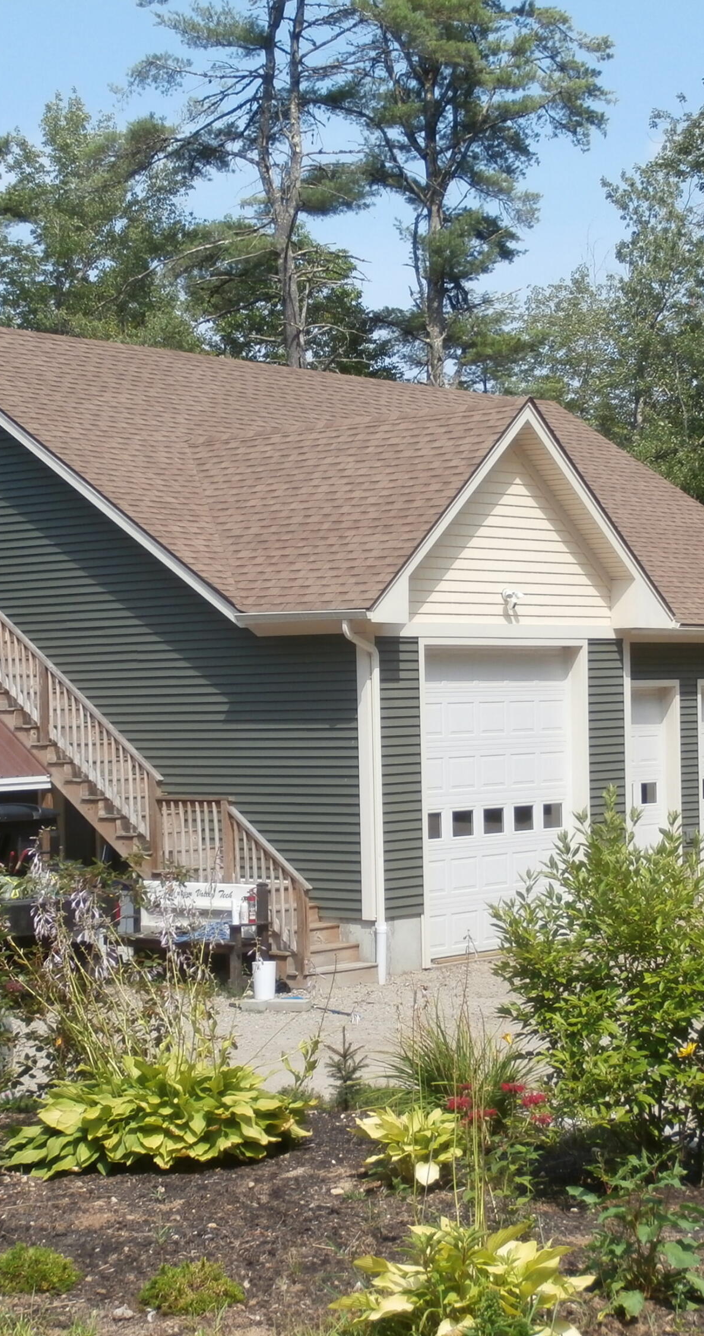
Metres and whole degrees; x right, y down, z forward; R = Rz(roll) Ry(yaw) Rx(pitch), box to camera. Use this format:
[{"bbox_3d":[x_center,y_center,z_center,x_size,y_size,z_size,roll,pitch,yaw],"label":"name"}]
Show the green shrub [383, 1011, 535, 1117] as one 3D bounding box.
[{"bbox_3d":[0.414,1.579,9.350,0.586,0.500,0.528,-1,-1,3],"label":"green shrub"}]

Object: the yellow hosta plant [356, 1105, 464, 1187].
[{"bbox_3d":[0.203,1.668,8.500,0.381,0.270,0.343,-1,-1,1],"label":"yellow hosta plant"}]

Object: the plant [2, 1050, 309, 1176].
[{"bbox_3d":[-0.741,1.655,9.100,1.152,0.430,1.037,-1,-1,-5],"label":"plant"}]

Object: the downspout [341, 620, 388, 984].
[{"bbox_3d":[0.146,1.427,25.499,0.100,3.850,0.590,-2,-1,40],"label":"downspout"}]

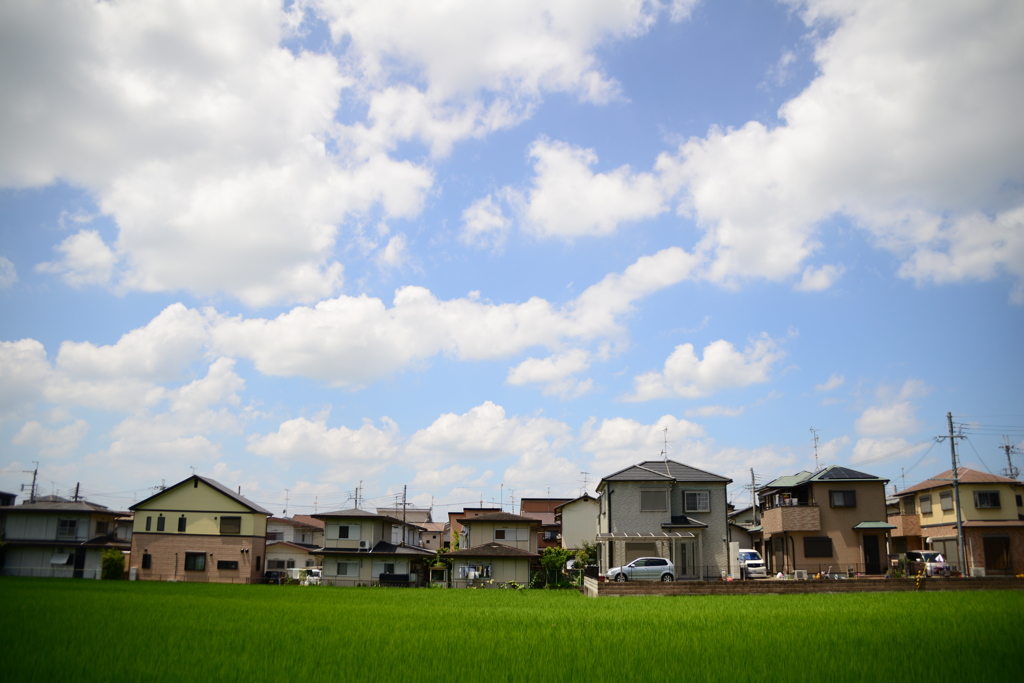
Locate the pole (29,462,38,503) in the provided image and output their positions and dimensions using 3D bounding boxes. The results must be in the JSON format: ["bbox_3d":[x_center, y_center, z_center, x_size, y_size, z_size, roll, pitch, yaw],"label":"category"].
[{"bbox_3d":[-52.756,19.365,88.000,1.500,10.800,0.600,1,-14,0],"label":"pole"}]

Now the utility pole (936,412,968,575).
[{"bbox_3d":[27.903,9.461,50.000,1.900,10.300,0.600,1,-14,0],"label":"utility pole"}]

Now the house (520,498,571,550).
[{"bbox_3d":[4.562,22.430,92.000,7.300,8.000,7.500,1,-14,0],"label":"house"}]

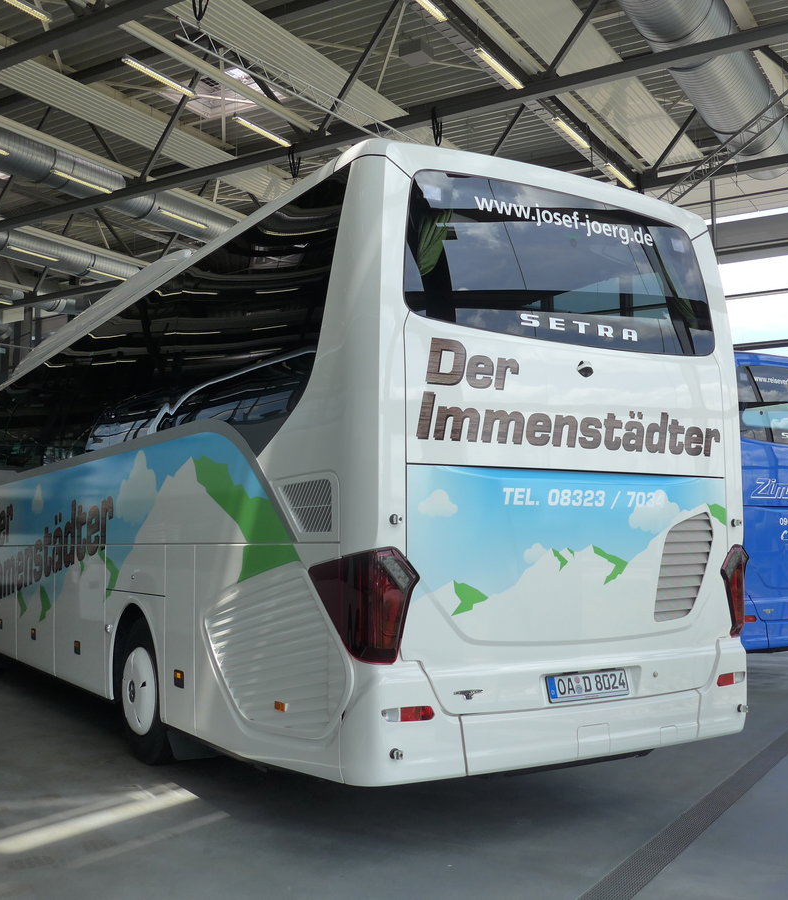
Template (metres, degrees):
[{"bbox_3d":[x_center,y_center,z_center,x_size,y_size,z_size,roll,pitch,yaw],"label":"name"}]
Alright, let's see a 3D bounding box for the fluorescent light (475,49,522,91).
[{"bbox_3d":[1.659,-5.893,15.584,0.160,0.110,1.600,-3,-6,32],"label":"fluorescent light"}]

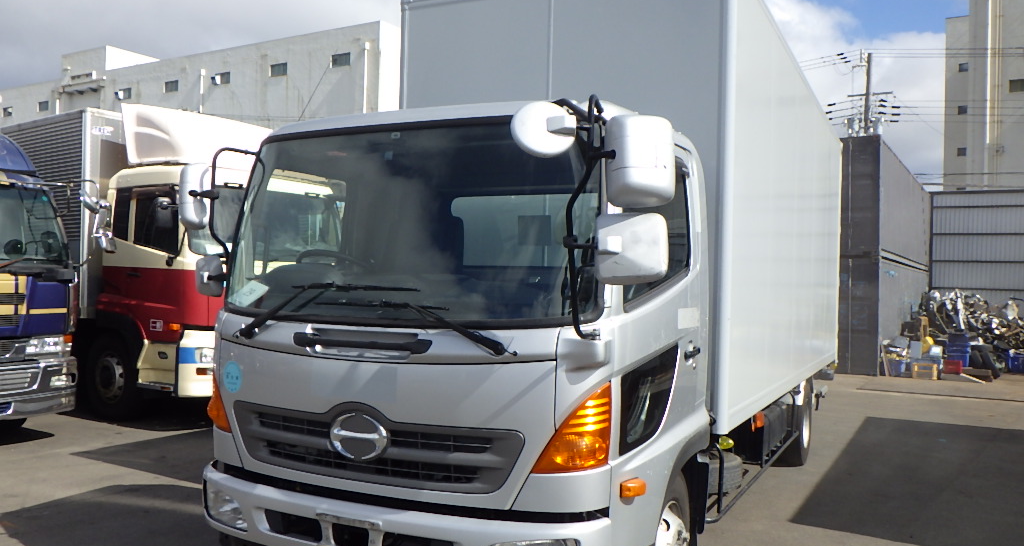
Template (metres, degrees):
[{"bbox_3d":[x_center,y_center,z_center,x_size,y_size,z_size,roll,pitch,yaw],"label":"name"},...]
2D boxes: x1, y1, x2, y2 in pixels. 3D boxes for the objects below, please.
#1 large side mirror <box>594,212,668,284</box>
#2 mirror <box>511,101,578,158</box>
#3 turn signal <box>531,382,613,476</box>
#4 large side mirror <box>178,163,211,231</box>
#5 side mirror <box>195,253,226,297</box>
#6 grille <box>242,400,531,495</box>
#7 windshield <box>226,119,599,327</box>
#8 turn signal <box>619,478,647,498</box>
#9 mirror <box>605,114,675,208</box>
[{"bbox_3d":[0.429,-0.092,2.975,0.249,0.249,0.122,2,-1,5],"label":"large side mirror"},{"bbox_3d":[0.114,-0.502,2.895,0.235,0.235,0.094,2,-26,3],"label":"mirror"},{"bbox_3d":[0.225,0.589,3.150,0.291,0.362,0.122,1,-1,13],"label":"turn signal"},{"bbox_3d":[-1.595,-0.379,4.160,0.085,0.338,0.235,3,-2,-44],"label":"large side mirror"},{"bbox_3d":[-1.529,0.008,4.201,0.094,0.211,0.188,3,-2,-44],"label":"side mirror"},{"bbox_3d":[-0.642,0.697,3.459,1.485,0.329,0.122,1,-1,27],"label":"grille"},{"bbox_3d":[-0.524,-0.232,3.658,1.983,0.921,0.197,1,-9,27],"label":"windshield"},{"bbox_3d":[0.484,0.857,3.300,0.056,0.080,0.179,1,-1,27],"label":"turn signal"},{"bbox_3d":[0.458,-0.404,2.973,0.240,0.334,0.094,2,-1,5],"label":"mirror"}]

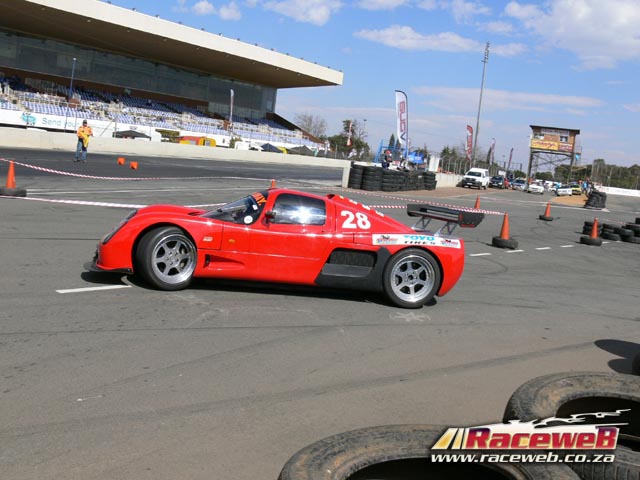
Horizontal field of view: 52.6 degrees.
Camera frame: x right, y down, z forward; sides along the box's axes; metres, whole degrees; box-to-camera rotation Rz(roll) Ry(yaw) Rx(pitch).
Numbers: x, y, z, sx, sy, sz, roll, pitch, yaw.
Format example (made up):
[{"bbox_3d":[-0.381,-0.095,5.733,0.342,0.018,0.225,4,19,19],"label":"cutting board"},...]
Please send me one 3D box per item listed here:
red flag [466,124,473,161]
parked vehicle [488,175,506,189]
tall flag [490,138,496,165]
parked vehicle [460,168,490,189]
[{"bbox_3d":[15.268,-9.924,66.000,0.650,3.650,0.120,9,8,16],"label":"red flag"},{"bbox_3d":[20.663,-6.744,75.500,1.700,1.470,4.100,9,8,19],"label":"parked vehicle"},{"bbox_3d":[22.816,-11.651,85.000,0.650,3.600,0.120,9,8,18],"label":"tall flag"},{"bbox_3d":[14.632,-5.694,60.500,1.800,1.830,5.000,9,8,21],"label":"parked vehicle"}]

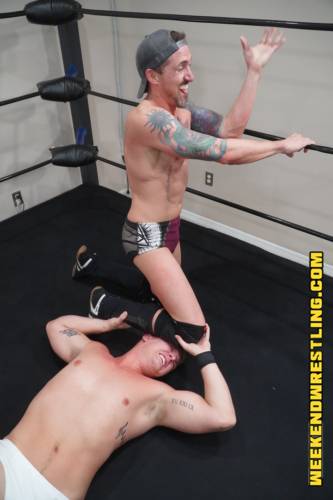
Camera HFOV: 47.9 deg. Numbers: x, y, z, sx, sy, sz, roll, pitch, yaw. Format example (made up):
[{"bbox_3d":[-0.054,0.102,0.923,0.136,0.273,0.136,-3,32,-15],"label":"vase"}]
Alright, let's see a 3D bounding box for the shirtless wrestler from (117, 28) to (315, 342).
[{"bbox_3d":[0.004,-0.286,1.771,1.162,1.350,0.724,15,39,20],"label":"shirtless wrestler"}]

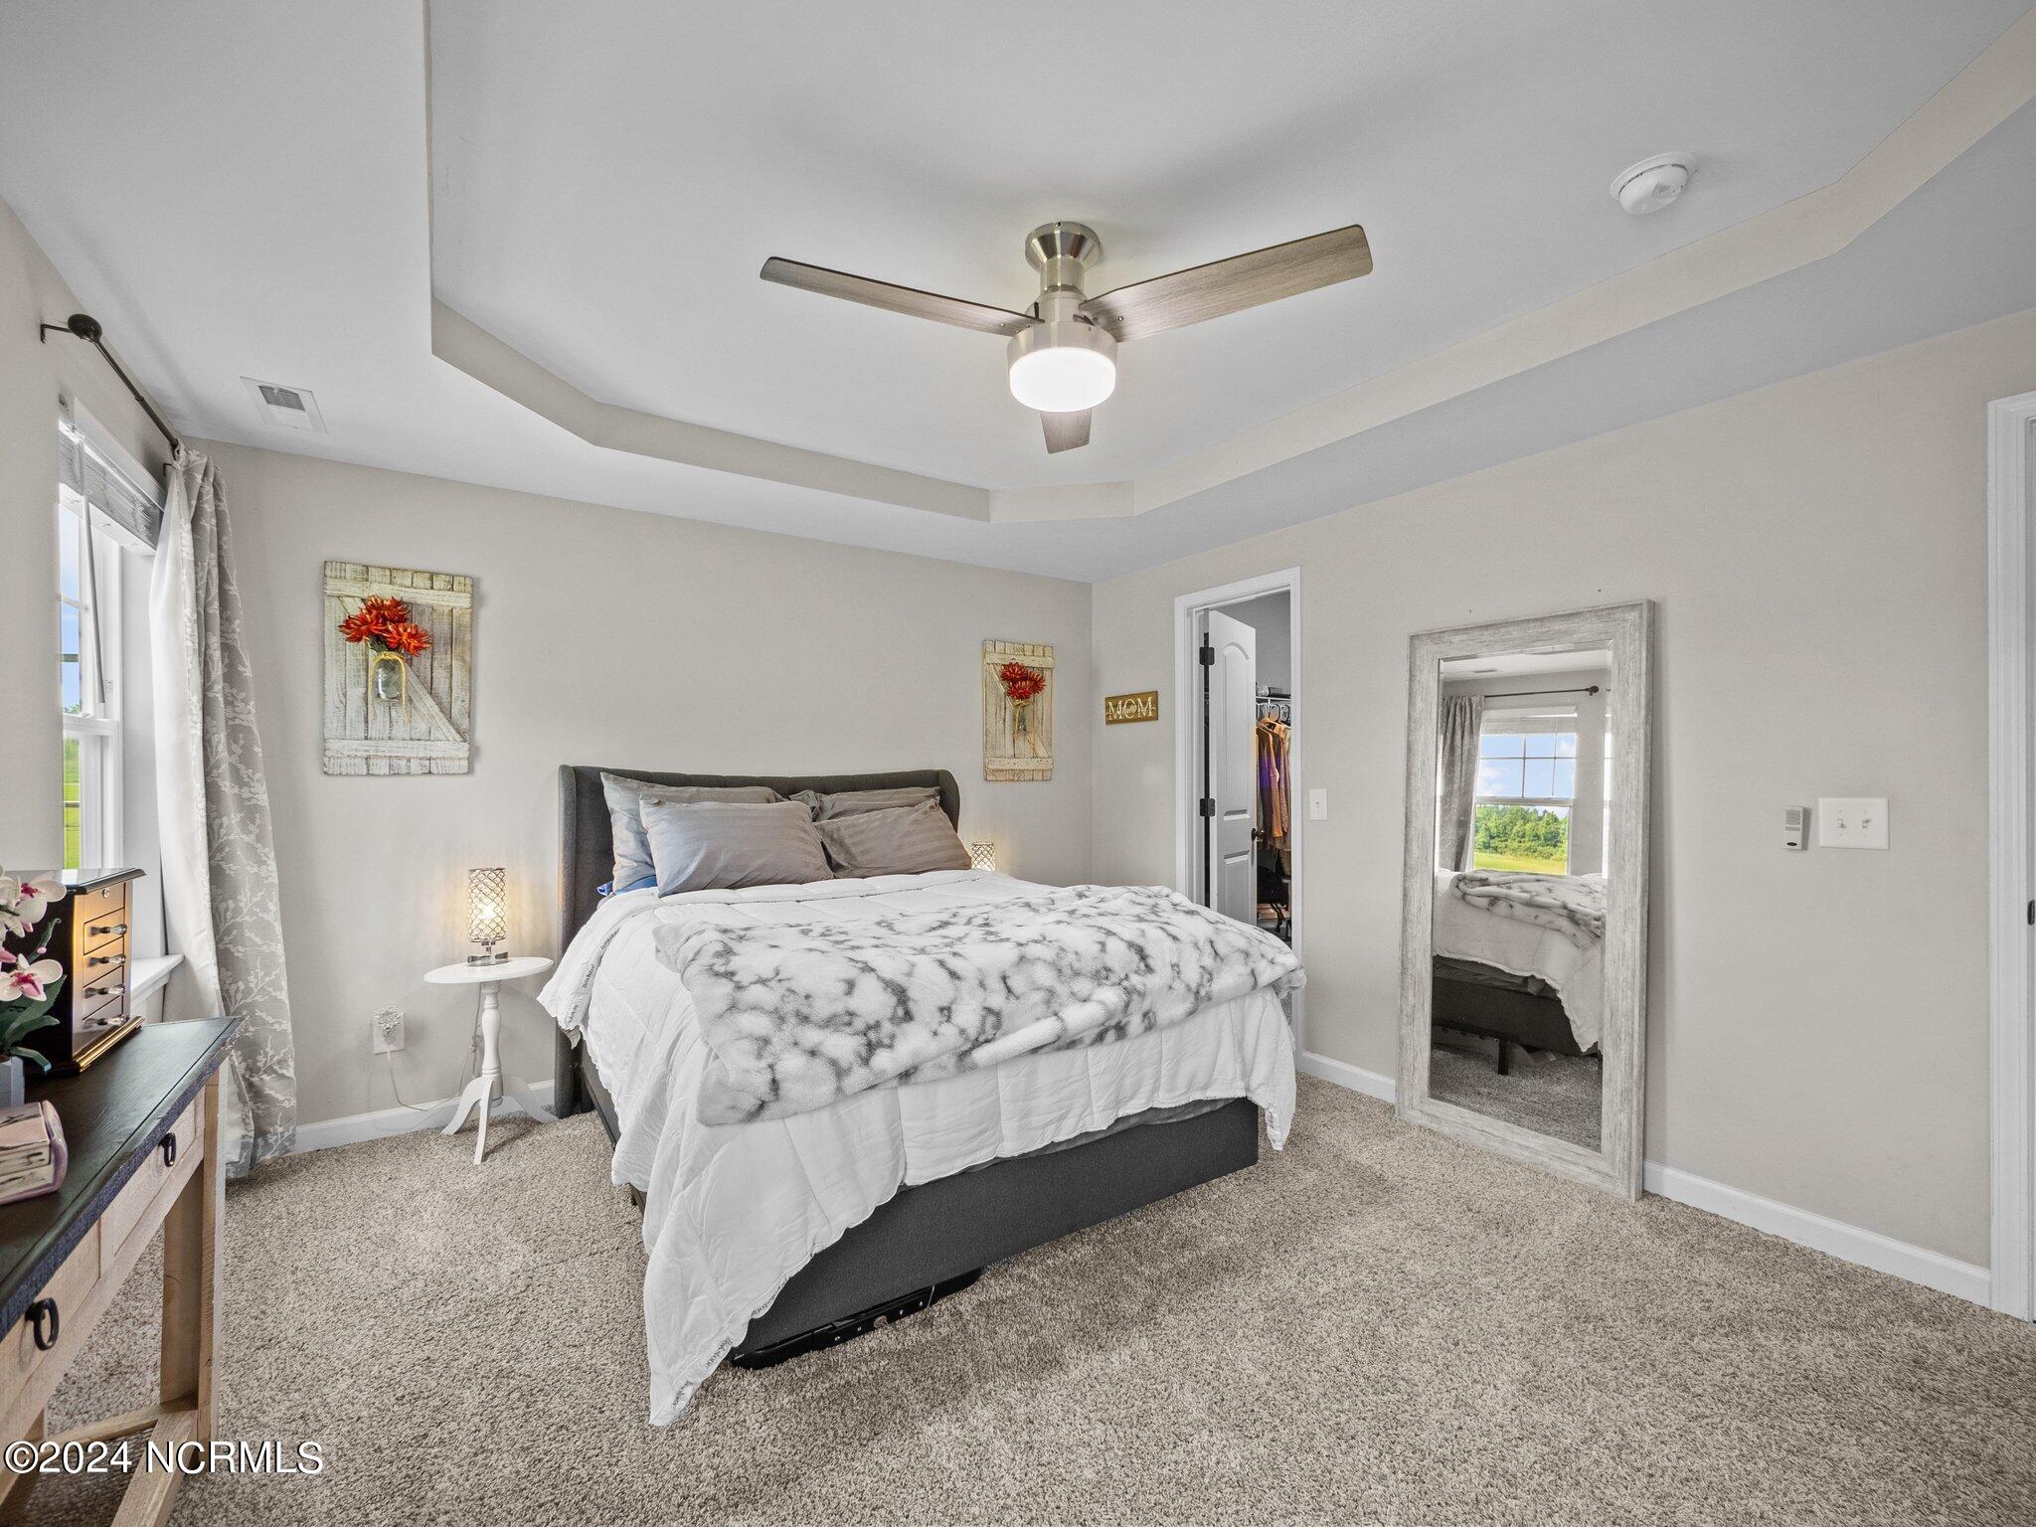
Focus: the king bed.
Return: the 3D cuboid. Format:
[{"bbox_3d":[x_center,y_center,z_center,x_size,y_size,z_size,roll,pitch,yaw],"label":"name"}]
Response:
[{"bbox_3d":[-0.490,0.660,2.830,1.832,1.296,2.021,0,0,-34],"label":"king bed"}]

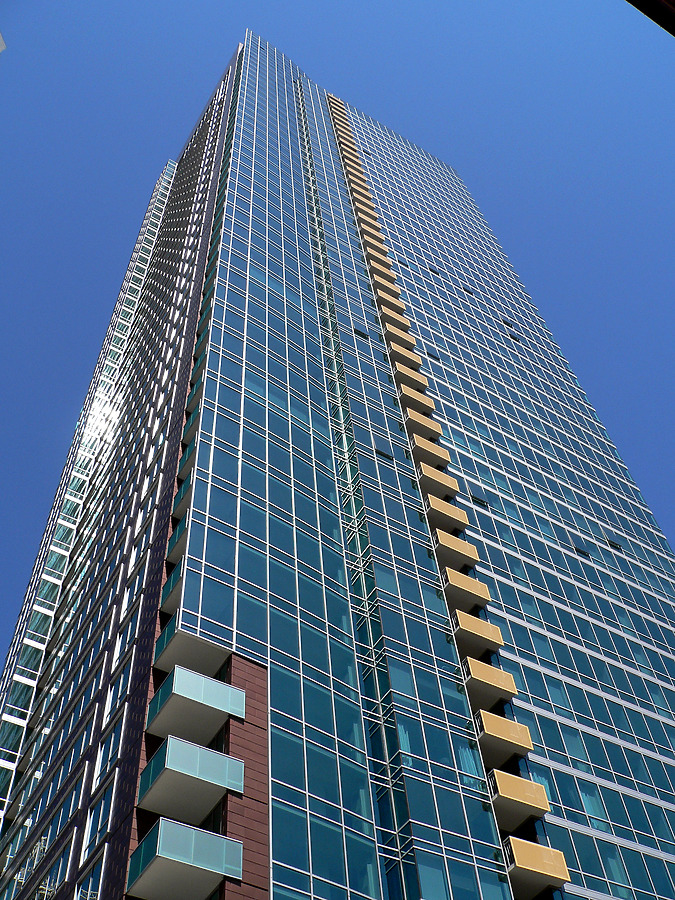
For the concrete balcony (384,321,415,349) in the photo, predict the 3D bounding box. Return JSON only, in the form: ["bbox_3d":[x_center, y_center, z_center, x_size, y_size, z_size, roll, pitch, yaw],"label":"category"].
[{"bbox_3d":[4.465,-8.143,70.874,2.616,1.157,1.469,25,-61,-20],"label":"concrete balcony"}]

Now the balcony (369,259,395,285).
[{"bbox_3d":[3.663,-15.049,81.192,2.604,1.184,1.400,25,-61,-20],"label":"balcony"}]

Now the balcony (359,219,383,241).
[{"bbox_3d":[3.038,-20.135,88.992,2.604,1.184,1.400,25,-61,-20],"label":"balcony"}]

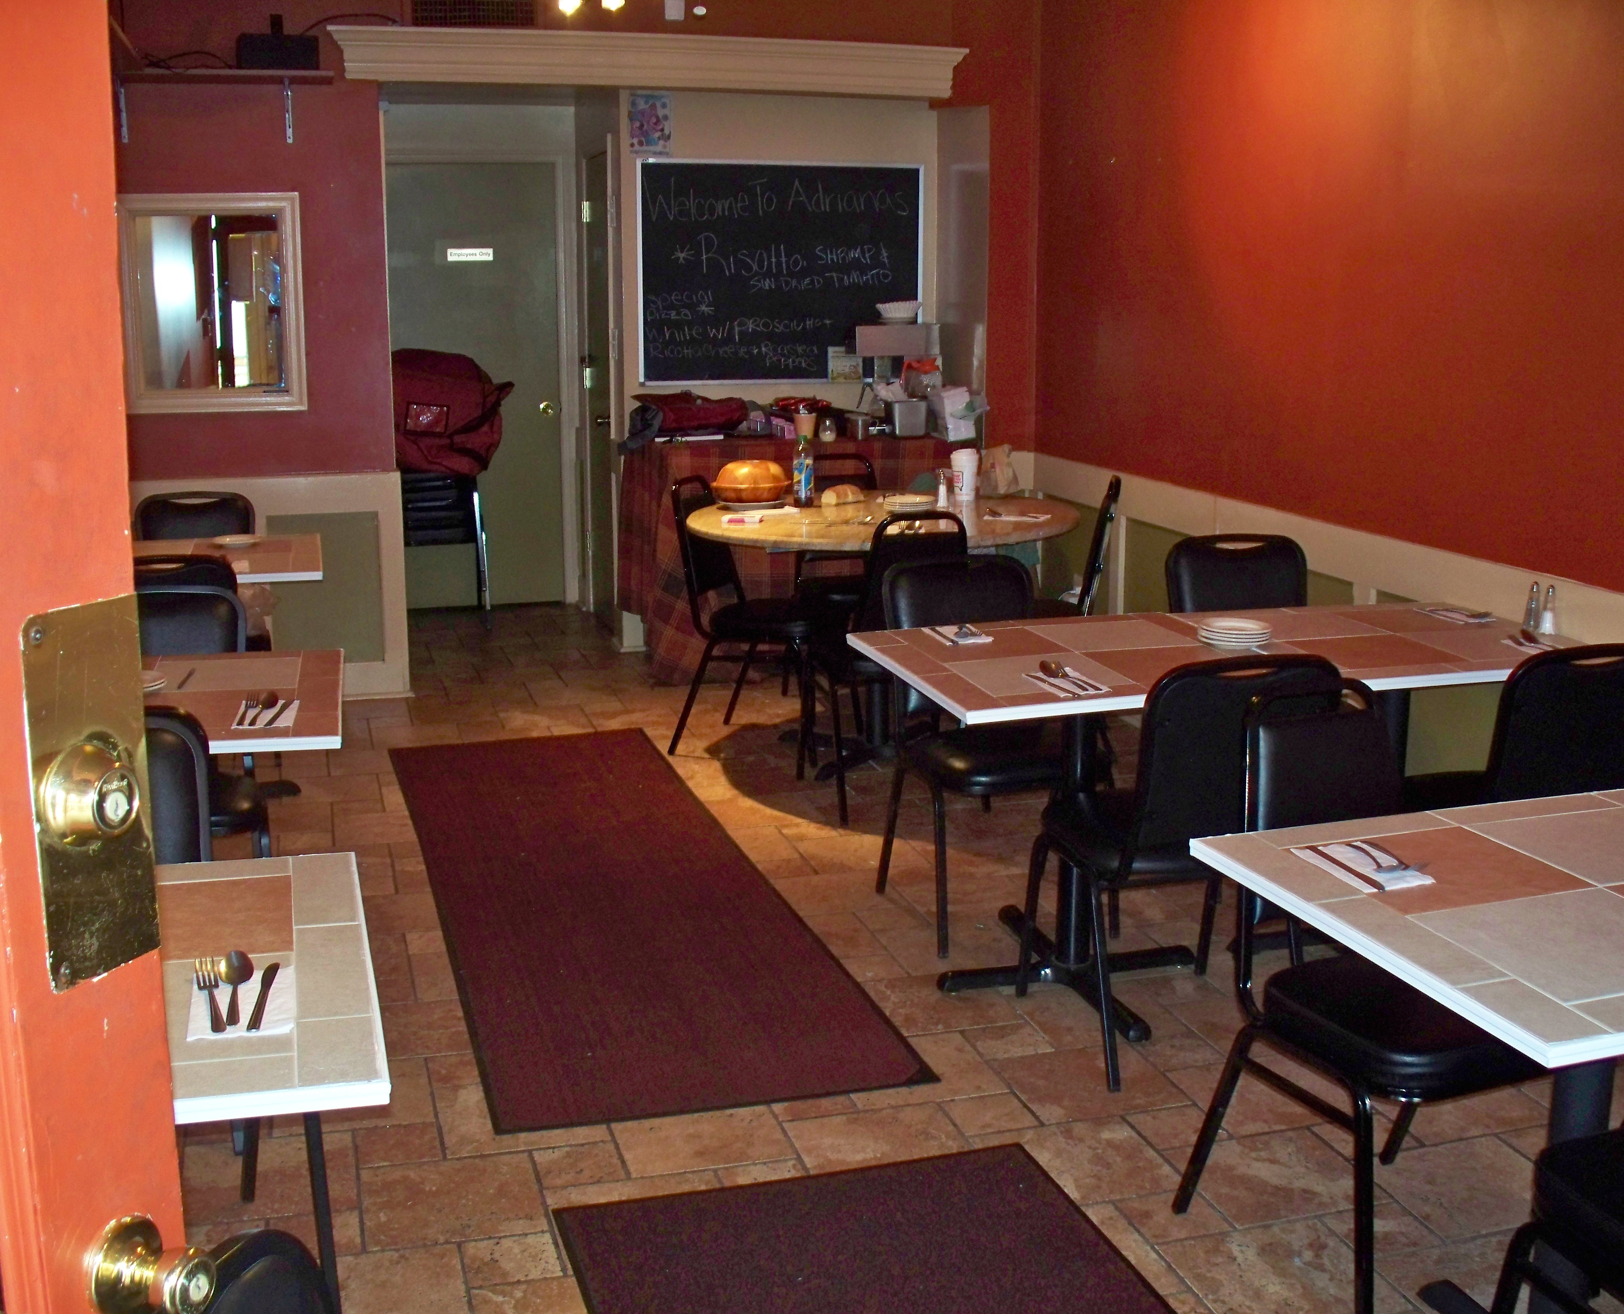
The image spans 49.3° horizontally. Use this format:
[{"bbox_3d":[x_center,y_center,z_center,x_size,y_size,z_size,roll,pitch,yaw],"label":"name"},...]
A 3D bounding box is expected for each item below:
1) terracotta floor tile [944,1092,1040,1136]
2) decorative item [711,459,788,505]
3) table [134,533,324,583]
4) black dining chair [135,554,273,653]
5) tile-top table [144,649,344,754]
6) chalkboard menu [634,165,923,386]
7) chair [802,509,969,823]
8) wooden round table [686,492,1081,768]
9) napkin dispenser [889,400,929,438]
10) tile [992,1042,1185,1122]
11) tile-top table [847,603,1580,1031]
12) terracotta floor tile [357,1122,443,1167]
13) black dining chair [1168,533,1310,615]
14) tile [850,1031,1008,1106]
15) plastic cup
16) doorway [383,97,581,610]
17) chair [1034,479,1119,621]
[{"bbox_3d":[0.345,0.889,3.433,0.155,0.012,0.150,-3,12,-15],"label":"terracotta floor tile"},{"bbox_3d":[-0.220,-0.647,6.538,0.255,0.140,0.250,0,12,0],"label":"decorative item"},{"bbox_3d":[-1.927,0.059,5.467,0.860,0.750,0.820,-3,12,-16],"label":"table"},{"bbox_3d":[-1.560,0.160,4.377,0.450,0.875,0.540,-3,12,-16],"label":"black dining chair"},{"bbox_3d":[-1.369,0.444,3.621,0.860,0.750,0.820,-3,12,-14],"label":"tile-top table"},{"bbox_3d":[-0.116,-1.615,7.477,1.230,0.922,0.020,-3,12,-16],"label":"chalkboard menu"},{"bbox_3d":[0.240,-0.018,5.253,0.450,0.885,0.540,-3,12,-15],"label":"chair"},{"bbox_3d":[0.230,-0.090,5.899,1.270,0.760,1.270,0,12,0],"label":"wooden round table"},{"bbox_3d":[0.394,-0.990,7.352,0.150,0.145,0.140,-2,12,-12],"label":"napkin dispenser"},{"bbox_3d":[0.550,0.854,3.544,0.310,0.010,0.300,-3,12,-16],"label":"tile"},{"bbox_3d":[0.989,0.355,4.115,1.700,0.780,0.810,-3,12,-15],"label":"tile-top table"},{"bbox_3d":[-0.762,0.902,3.263,0.153,0.010,0.148,-3,12,-16],"label":"terracotta floor tile"},{"bbox_3d":[1.280,0.131,4.963,0.450,0.880,0.580,-2,12,-10],"label":"black dining chair"},{"bbox_3d":[0.206,0.850,3.632,0.315,0.012,0.302,-3,12,-15],"label":"tile"},{"bbox_3d":[0.573,-0.676,6.604,0.100,0.182,0.100,0,12,0],"label":"plastic cup"},{"bbox_3d":[-1.510,-1.347,8.101,0.970,2.299,0.160,-3,12,-16],"label":"doorway"},{"bbox_3d":[0.809,-0.174,6.208,0.540,0.920,0.460,1,12,5],"label":"chair"}]

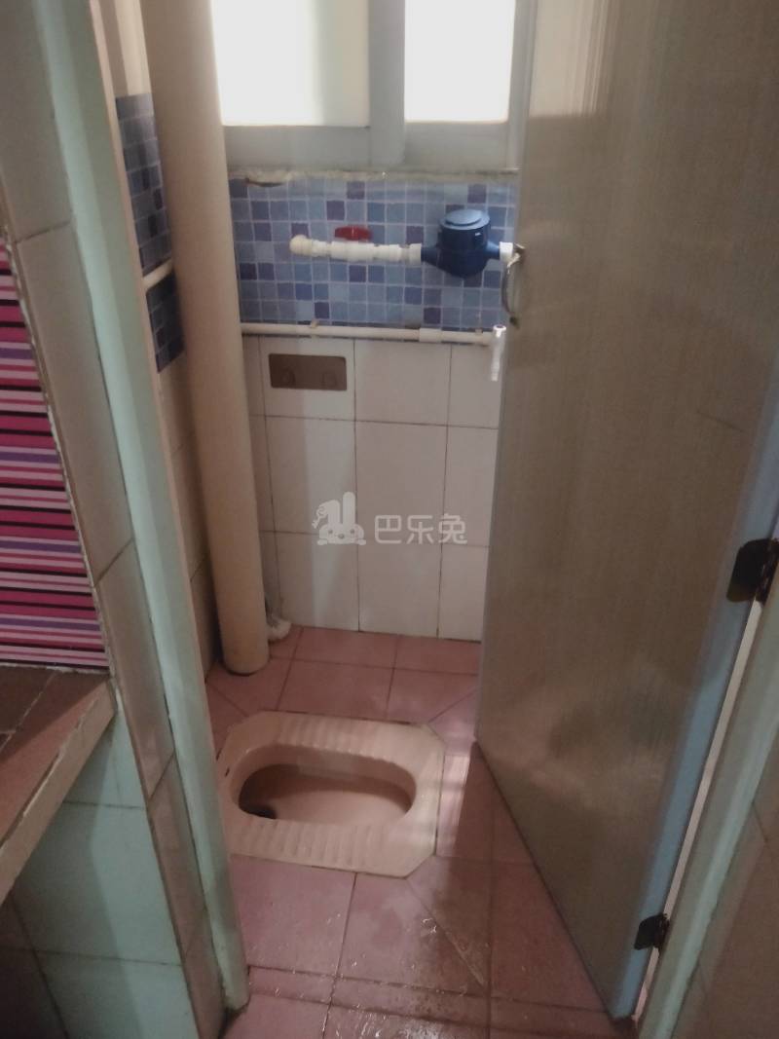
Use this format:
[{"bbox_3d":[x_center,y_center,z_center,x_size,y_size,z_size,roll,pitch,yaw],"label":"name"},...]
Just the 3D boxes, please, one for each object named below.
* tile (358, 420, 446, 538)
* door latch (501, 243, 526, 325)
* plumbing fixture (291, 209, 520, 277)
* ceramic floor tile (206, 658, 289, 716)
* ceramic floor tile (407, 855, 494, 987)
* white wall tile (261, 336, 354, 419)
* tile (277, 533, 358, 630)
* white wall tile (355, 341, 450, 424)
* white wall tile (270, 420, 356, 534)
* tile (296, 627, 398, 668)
[{"bbox_3d":[0.026,-0.083,1.719,0.202,0.302,0.010,4,31,6],"label":"tile"},{"bbox_3d":[0.179,-0.343,1.105,0.030,0.115,0.020,-9,33,-15],"label":"door latch"},{"bbox_3d":[0.025,-0.497,1.356,0.420,0.120,0.110,4,32,5],"label":"plumbing fixture"},{"bbox_3d":[-0.341,0.390,1.766,0.190,0.010,0.190,4,32,5],"label":"ceramic floor tile"},{"bbox_3d":[0.098,0.684,1.293,0.150,0.010,0.235,4,32,5],"label":"ceramic floor tile"},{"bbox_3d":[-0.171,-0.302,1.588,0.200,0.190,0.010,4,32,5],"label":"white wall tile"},{"bbox_3d":[-0.176,0.157,1.888,0.202,0.284,0.010,4,31,6],"label":"tile"},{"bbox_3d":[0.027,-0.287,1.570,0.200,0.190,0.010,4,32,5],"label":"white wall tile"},{"bbox_3d":[-0.174,-0.095,1.739,0.202,0.302,0.010,4,31,6],"label":"white wall tile"},{"bbox_3d":[-0.105,0.323,1.879,0.250,0.010,0.128,4,32,5],"label":"tile"}]

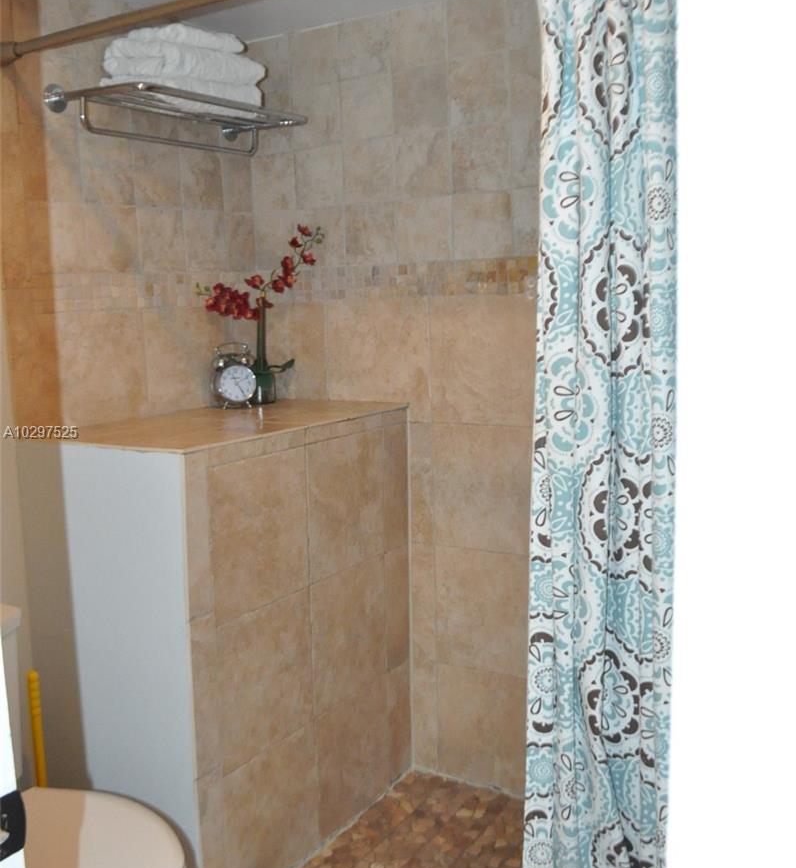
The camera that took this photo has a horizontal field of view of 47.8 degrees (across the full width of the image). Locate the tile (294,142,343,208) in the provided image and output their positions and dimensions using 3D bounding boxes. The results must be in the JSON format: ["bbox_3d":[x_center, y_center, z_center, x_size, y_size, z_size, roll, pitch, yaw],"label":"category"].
[{"bbox_3d":[-0.220,-0.725,2.538,0.164,0.164,0.012,3,8,31],"label":"tile"}]

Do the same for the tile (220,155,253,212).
[{"bbox_3d":[-0.461,-0.707,2.550,0.012,0.160,0.127,3,9,31],"label":"tile"}]

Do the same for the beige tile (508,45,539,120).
[{"bbox_3d":[0.347,-0.854,2.177,0.160,0.160,0.012,3,9,30],"label":"beige tile"}]

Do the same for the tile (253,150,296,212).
[{"bbox_3d":[-0.357,-0.730,2.611,0.157,0.160,0.012,3,9,30],"label":"tile"}]

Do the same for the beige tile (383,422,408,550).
[{"bbox_3d":[-0.011,0.137,2.328,0.012,0.320,0.122,3,9,31],"label":"beige tile"}]

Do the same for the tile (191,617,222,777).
[{"bbox_3d":[-0.377,0.512,1.764,0.012,0.321,0.061,3,9,31],"label":"tile"}]

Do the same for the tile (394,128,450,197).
[{"bbox_3d":[0.067,-0.691,2.317,0.160,0.160,0.012,3,9,31],"label":"tile"}]

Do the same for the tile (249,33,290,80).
[{"bbox_3d":[-0.361,-1.032,2.530,0.145,0.135,0.010,4,10,33],"label":"tile"}]

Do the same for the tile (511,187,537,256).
[{"bbox_3d":[0.359,-0.523,2.220,0.164,0.164,0.012,3,8,31],"label":"tile"}]

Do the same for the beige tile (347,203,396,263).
[{"bbox_3d":[-0.070,-0.552,2.473,0.164,0.164,0.012,3,8,31],"label":"beige tile"}]

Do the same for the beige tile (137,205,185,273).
[{"bbox_3d":[-0.594,-0.490,2.251,0.012,0.149,0.154,3,9,31],"label":"beige tile"}]

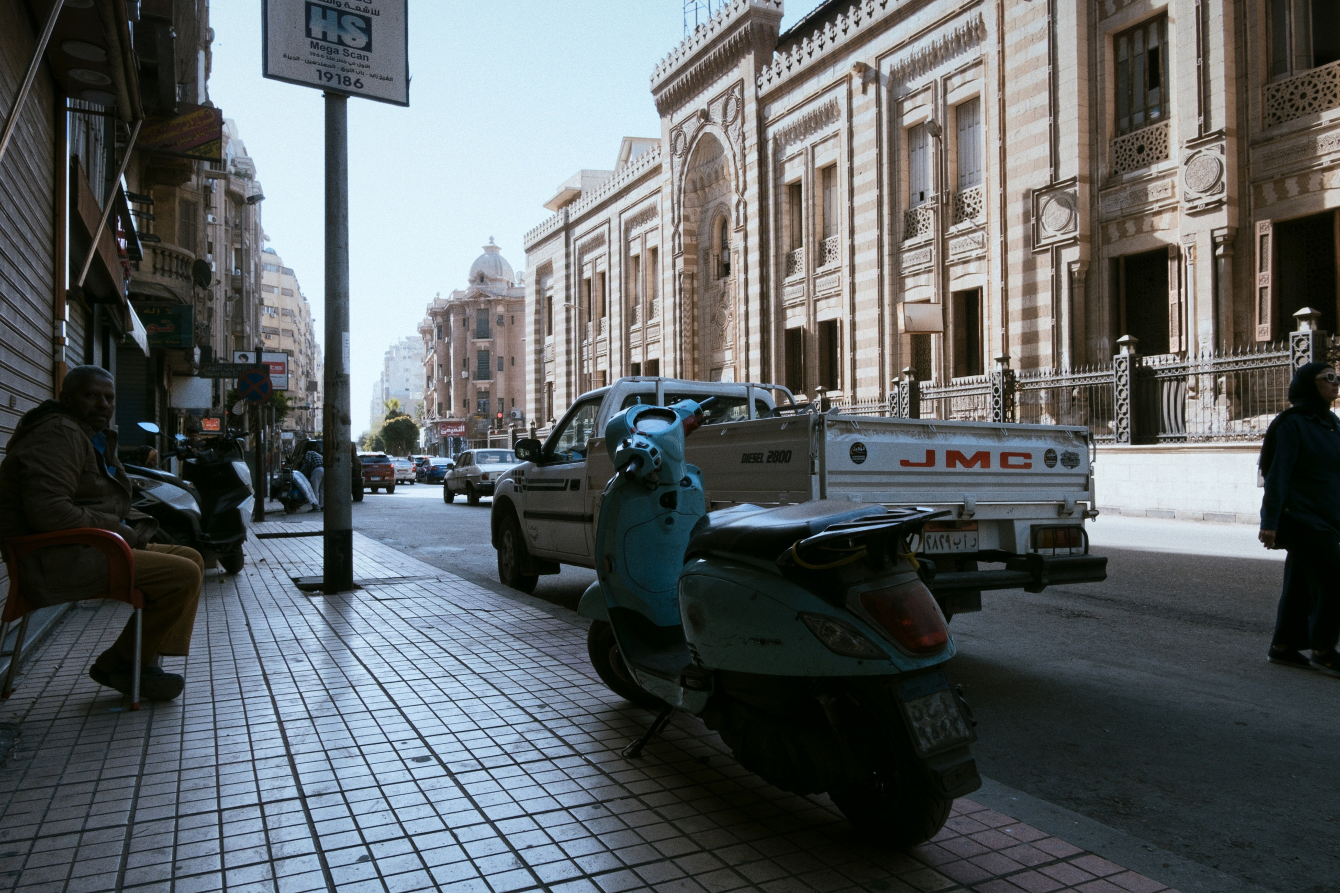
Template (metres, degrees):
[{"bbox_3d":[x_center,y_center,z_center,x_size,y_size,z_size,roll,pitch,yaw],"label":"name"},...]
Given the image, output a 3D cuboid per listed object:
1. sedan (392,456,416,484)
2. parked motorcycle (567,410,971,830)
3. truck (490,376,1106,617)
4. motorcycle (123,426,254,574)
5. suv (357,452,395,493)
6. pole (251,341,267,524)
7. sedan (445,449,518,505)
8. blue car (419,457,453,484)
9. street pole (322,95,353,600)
[{"bbox_3d":[-15.186,1.401,49.476,1.700,1.460,4.300,0,-1,-27],"label":"sedan"},{"bbox_3d":[0.178,0.394,2.643,0.700,1.120,1.770,0,-1,-28],"label":"parked motorcycle"},{"bbox_3d":[0.242,0.349,6.184,1.720,1.690,5.000,0,-1,-29],"label":"truck"},{"bbox_3d":[-3.886,0.423,6.913,0.750,1.280,1.980,-1,-1,14],"label":"motorcycle"},{"bbox_3d":[-12.565,1.059,36.982,1.830,1.670,4.450,0,-1,-27],"label":"suv"},{"bbox_3d":[-6.856,-0.219,14.904,0.150,2.950,0.150,-1,-1,0],"label":"pole"},{"bbox_3d":[-4.957,0.826,24.686,1.680,1.460,4.450,0,-1,-26],"label":"sedan"},{"bbox_3d":[-13.115,1.370,50.777,1.770,1.470,4.450,0,-1,-24],"label":"blue car"},{"bbox_3d":[-2.407,-0.768,6.473,0.200,3.620,0.200,0,-1,-28],"label":"street pole"}]

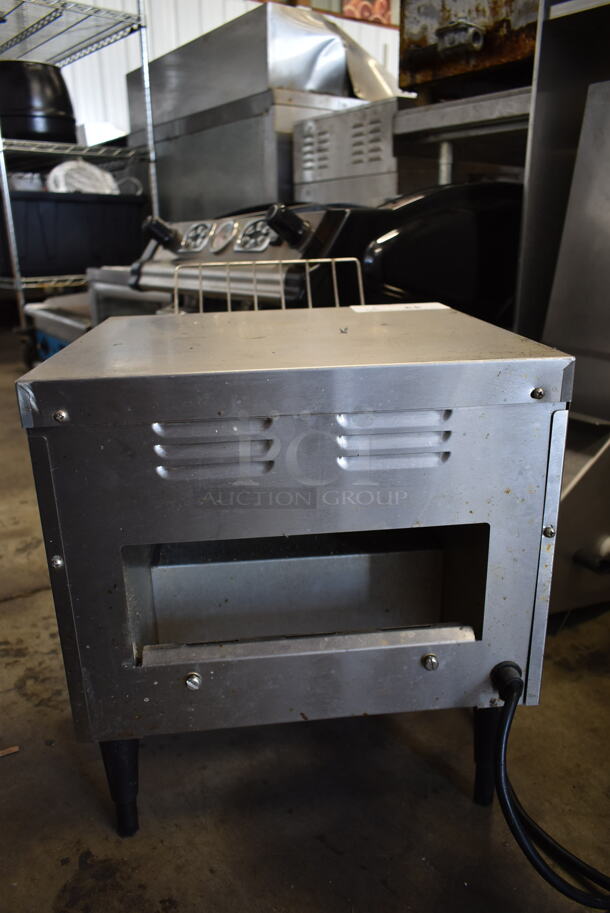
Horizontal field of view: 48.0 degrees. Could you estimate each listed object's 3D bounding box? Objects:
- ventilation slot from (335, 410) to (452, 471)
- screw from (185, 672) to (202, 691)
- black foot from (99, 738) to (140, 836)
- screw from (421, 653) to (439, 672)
[{"bbox_3d":[0.061,-0.011,0.468,0.081,0.041,0.007,-3,19,-4],"label":"ventilation slot"},{"bbox_3d":[-0.084,0.170,0.519,0.012,0.012,0.005,-3,19,-4],"label":"screw"},{"bbox_3d":[-0.153,0.267,0.573,0.036,0.114,0.036,-3,19,-4],"label":"black foot"},{"bbox_3d":[0.097,0.159,0.530,0.012,0.012,0.005,-3,19,-4],"label":"screw"}]

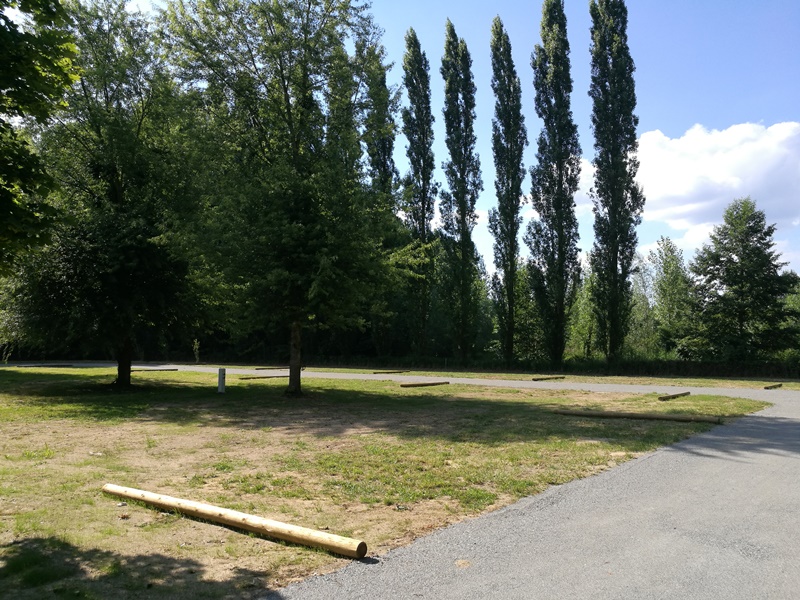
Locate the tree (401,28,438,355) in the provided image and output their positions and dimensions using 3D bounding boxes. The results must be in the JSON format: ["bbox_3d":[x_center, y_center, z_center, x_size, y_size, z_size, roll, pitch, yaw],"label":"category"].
[{"bbox_3d":[1.612,-8.563,51.585,3.141,28.902,3.141,0,-5,2],"label":"tree"}]

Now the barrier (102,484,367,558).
[{"bbox_3d":[-1.859,2.101,6.128,3.829,0.140,0.140,-3,-6,36],"label":"barrier"}]

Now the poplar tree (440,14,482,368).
[{"bbox_3d":[4.846,-8.537,49.175,3.309,28.452,3.309,0,-5,6],"label":"poplar tree"}]

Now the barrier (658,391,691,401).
[{"bbox_3d":[9.968,3.464,22.543,0.140,0.140,3.800,-4,-6,39],"label":"barrier"}]

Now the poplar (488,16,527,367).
[{"bbox_3d":[8.068,-8.171,46.837,2.852,27.336,2.852,-1,-5,10],"label":"poplar"}]

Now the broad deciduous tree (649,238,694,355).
[{"bbox_3d":[22.657,0.296,52.154,4.097,11.340,4.097,-2,-5,23],"label":"broad deciduous tree"}]

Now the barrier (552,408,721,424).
[{"bbox_3d":[5.752,2.884,15.555,3.928,0.140,0.140,-3,-6,34],"label":"barrier"}]

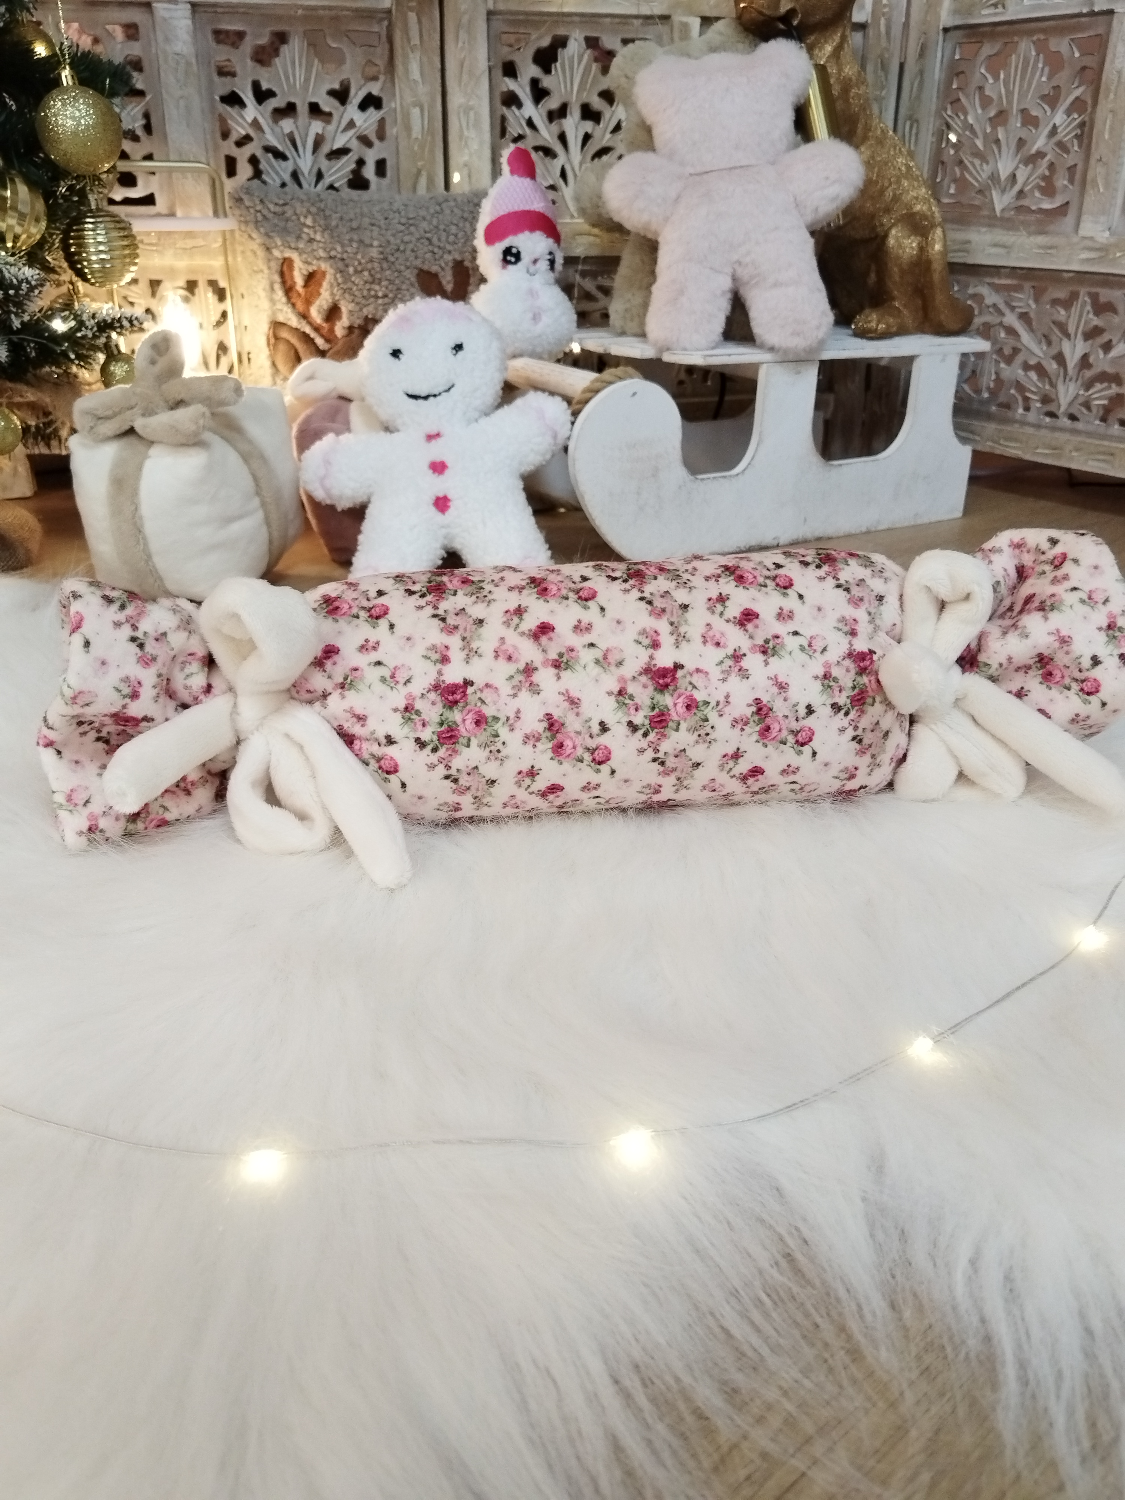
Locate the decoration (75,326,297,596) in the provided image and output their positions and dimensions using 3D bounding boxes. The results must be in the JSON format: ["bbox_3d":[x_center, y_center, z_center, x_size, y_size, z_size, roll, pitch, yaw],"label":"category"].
[{"bbox_3d":[-0.279,-0.222,0.853,0.126,0.182,0.126,9,26,14],"label":"decoration"}]

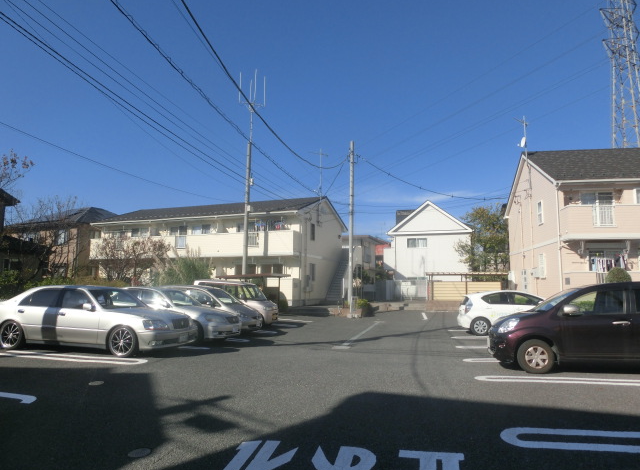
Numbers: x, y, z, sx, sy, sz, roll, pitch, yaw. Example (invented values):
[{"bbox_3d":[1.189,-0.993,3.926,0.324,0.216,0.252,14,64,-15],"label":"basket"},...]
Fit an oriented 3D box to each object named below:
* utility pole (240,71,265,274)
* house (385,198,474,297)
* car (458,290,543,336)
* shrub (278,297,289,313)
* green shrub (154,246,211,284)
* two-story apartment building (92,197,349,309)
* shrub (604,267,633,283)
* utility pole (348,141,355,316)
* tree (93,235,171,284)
[{"bbox_3d":[-4.374,-3.022,27.469,1.450,15.061,1.200,0,-6,0],"label":"utility pole"},{"bbox_3d":[9.337,1.904,38.434,7.200,7.885,8.500,-2,-6,17],"label":"house"},{"bbox_3d":[6.610,2.551,14.648,3.995,1.445,1.695,-1,-6,10],"label":"car"},{"bbox_3d":[-2.016,3.637,23.681,0.900,1.100,0.900,1,-6,-5],"label":"shrub"},{"bbox_3d":[-6.461,2.298,20.991,2.600,3.100,2.500,2,-6,-17],"label":"green shrub"},{"bbox_3d":[-7.911,1.424,35.638,18.200,7.750,9.400,-2,-7,23],"label":"two-story apartment building"},{"bbox_3d":[11.770,2.522,17.428,1.200,2.150,1.200,-4,-7,34],"label":"shrub"},{"bbox_3d":[1.581,-0.395,22.401,0.300,8.898,0.300,1,-6,0],"label":"utility pole"},{"bbox_3d":[-9.345,2.045,22.029,3.700,3.800,3.500,3,-7,-23],"label":"tree"}]

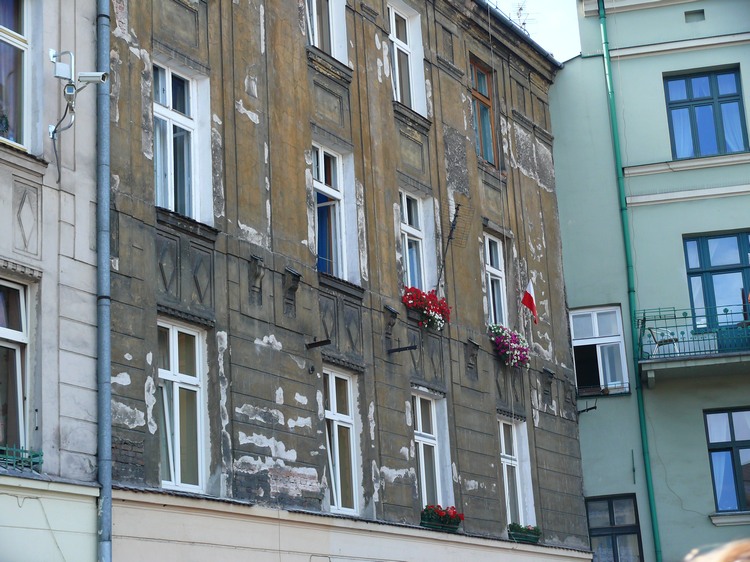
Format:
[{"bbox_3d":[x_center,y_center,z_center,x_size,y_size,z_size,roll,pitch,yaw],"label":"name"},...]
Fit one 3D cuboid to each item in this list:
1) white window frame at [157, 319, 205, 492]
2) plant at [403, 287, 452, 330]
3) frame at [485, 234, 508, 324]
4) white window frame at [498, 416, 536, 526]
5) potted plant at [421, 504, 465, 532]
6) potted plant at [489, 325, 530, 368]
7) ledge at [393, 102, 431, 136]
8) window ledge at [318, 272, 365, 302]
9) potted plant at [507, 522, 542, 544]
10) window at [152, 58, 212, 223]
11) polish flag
[{"bbox_3d":[-2.582,1.609,18.144,0.144,2.110,1.104,-14,-20,31],"label":"white window frame"},{"bbox_3d":[0.868,0.465,23.422,0.356,0.632,1.006,-14,-20,31],"label":"plant"},{"bbox_3d":[2.133,0.155,26.644,0.130,2.138,1.170,-13,-19,29],"label":"frame"},{"bbox_3d":[2.426,3.550,25.677,0.180,2.096,1.170,-13,-19,29],"label":"white window frame"},{"bbox_3d":[1.058,3.732,22.553,0.287,0.443,0.978,-14,-20,31],"label":"potted plant"},{"bbox_3d":[2.436,1.197,25.685,0.356,0.661,1.006,-14,-20,31],"label":"potted plant"},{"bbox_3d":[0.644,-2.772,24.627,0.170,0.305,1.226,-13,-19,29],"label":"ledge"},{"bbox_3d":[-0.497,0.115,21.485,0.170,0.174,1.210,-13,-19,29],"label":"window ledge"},{"bbox_3d":[2.595,4.452,25.288,0.210,0.305,1.210,-13,-19,29],"label":"potted plant"},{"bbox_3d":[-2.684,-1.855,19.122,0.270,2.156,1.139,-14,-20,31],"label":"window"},{"bbox_3d":[2.825,0.364,26.285,0.241,0.776,0.138,-14,-20,31],"label":"polish flag"}]

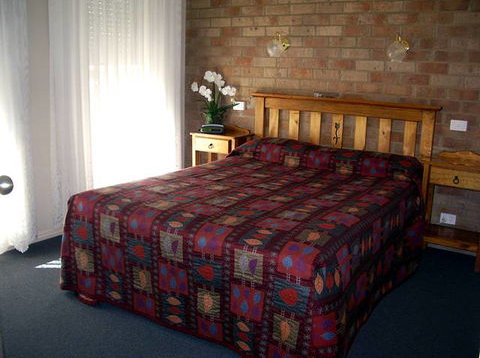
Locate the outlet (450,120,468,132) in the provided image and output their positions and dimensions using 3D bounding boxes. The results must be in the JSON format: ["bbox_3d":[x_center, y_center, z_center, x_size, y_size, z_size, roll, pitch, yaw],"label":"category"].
[{"bbox_3d":[1.607,-0.388,3.557,0.115,0.073,0.012,10,16,31],"label":"outlet"}]

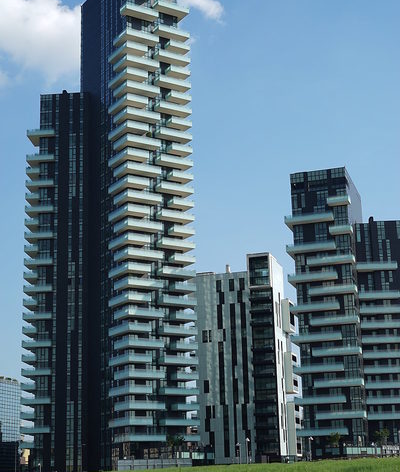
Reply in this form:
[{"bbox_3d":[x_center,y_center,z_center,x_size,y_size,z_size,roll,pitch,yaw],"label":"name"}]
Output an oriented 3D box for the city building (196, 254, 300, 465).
[{"bbox_3d":[13.821,36.043,253.940,22.500,56.618,29.000,-5,-15,12],"label":"city building"}]

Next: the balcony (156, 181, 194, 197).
[{"bbox_3d":[-6.230,-11.300,224.790,9.100,1.570,3.400,8,-18,-32],"label":"balcony"}]

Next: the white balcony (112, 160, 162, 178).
[{"bbox_3d":[-15.050,-15.320,222.350,9.210,1.570,7.040,8,-18,-32],"label":"white balcony"}]

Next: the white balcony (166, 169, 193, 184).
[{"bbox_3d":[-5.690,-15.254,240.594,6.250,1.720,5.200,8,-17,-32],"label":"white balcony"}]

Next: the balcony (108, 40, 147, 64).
[{"bbox_3d":[-18.319,-46.340,234.058,5.907,1.775,10.083,7,-17,-31],"label":"balcony"}]

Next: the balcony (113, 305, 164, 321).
[{"bbox_3d":[-14.090,18.490,213.350,9.210,1.570,7.040,8,-18,-32],"label":"balcony"}]

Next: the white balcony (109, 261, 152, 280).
[{"bbox_3d":[-17.612,8.849,229.039,6.250,1.720,10.200,8,-17,-32],"label":"white balcony"}]

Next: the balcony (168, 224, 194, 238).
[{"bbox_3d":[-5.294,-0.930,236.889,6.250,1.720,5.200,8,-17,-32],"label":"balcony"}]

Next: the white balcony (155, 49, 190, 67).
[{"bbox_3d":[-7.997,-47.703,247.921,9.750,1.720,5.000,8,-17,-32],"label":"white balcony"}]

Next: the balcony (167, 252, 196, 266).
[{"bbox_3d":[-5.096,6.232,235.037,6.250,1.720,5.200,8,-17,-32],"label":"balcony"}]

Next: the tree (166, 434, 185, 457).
[{"bbox_3d":[-5.430,46.730,203.000,4.300,5.600,4.300,-2,-15,0],"label":"tree"}]

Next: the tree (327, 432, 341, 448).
[{"bbox_3d":[30.371,46.577,207.749,3.060,4.080,3.060,-6,-15,17],"label":"tree"}]

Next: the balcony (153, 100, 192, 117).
[{"bbox_3d":[-6.800,-31.590,230.190,9.100,1.570,3.400,8,-18,-32],"label":"balcony"}]

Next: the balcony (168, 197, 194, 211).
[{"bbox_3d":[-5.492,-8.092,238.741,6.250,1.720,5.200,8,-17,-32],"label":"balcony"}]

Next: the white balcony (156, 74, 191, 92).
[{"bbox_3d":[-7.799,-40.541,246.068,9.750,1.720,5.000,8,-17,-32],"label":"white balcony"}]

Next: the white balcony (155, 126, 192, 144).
[{"bbox_3d":[-6.610,-24.820,228.390,9.100,1.570,3.400,8,-18,-32],"label":"white balcony"}]

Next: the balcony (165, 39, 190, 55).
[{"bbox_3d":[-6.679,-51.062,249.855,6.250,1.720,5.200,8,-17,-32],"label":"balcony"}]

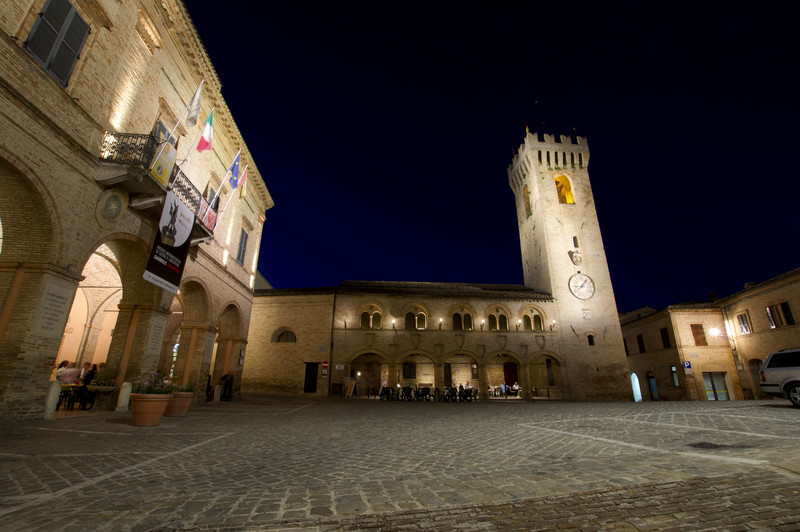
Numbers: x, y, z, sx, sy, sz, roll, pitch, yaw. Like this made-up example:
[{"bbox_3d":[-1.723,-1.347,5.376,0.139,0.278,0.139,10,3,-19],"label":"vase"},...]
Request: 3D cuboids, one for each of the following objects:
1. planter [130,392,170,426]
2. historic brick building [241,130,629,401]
[{"bbox_3d":[-7.321,4.197,9.747,0.970,0.790,0.970,0,-18,0],"label":"planter"},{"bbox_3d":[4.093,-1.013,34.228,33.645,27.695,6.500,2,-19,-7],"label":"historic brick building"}]

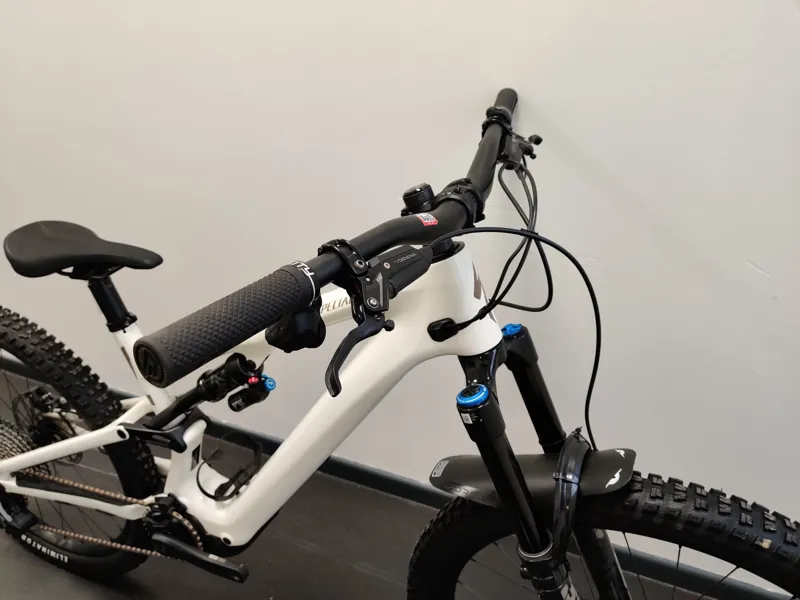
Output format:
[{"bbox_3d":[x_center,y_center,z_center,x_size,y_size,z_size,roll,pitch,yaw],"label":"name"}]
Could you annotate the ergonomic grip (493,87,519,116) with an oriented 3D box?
[{"bbox_3d":[0.159,-0.294,0.936,0.033,0.033,0.135,7,34,13],"label":"ergonomic grip"}]

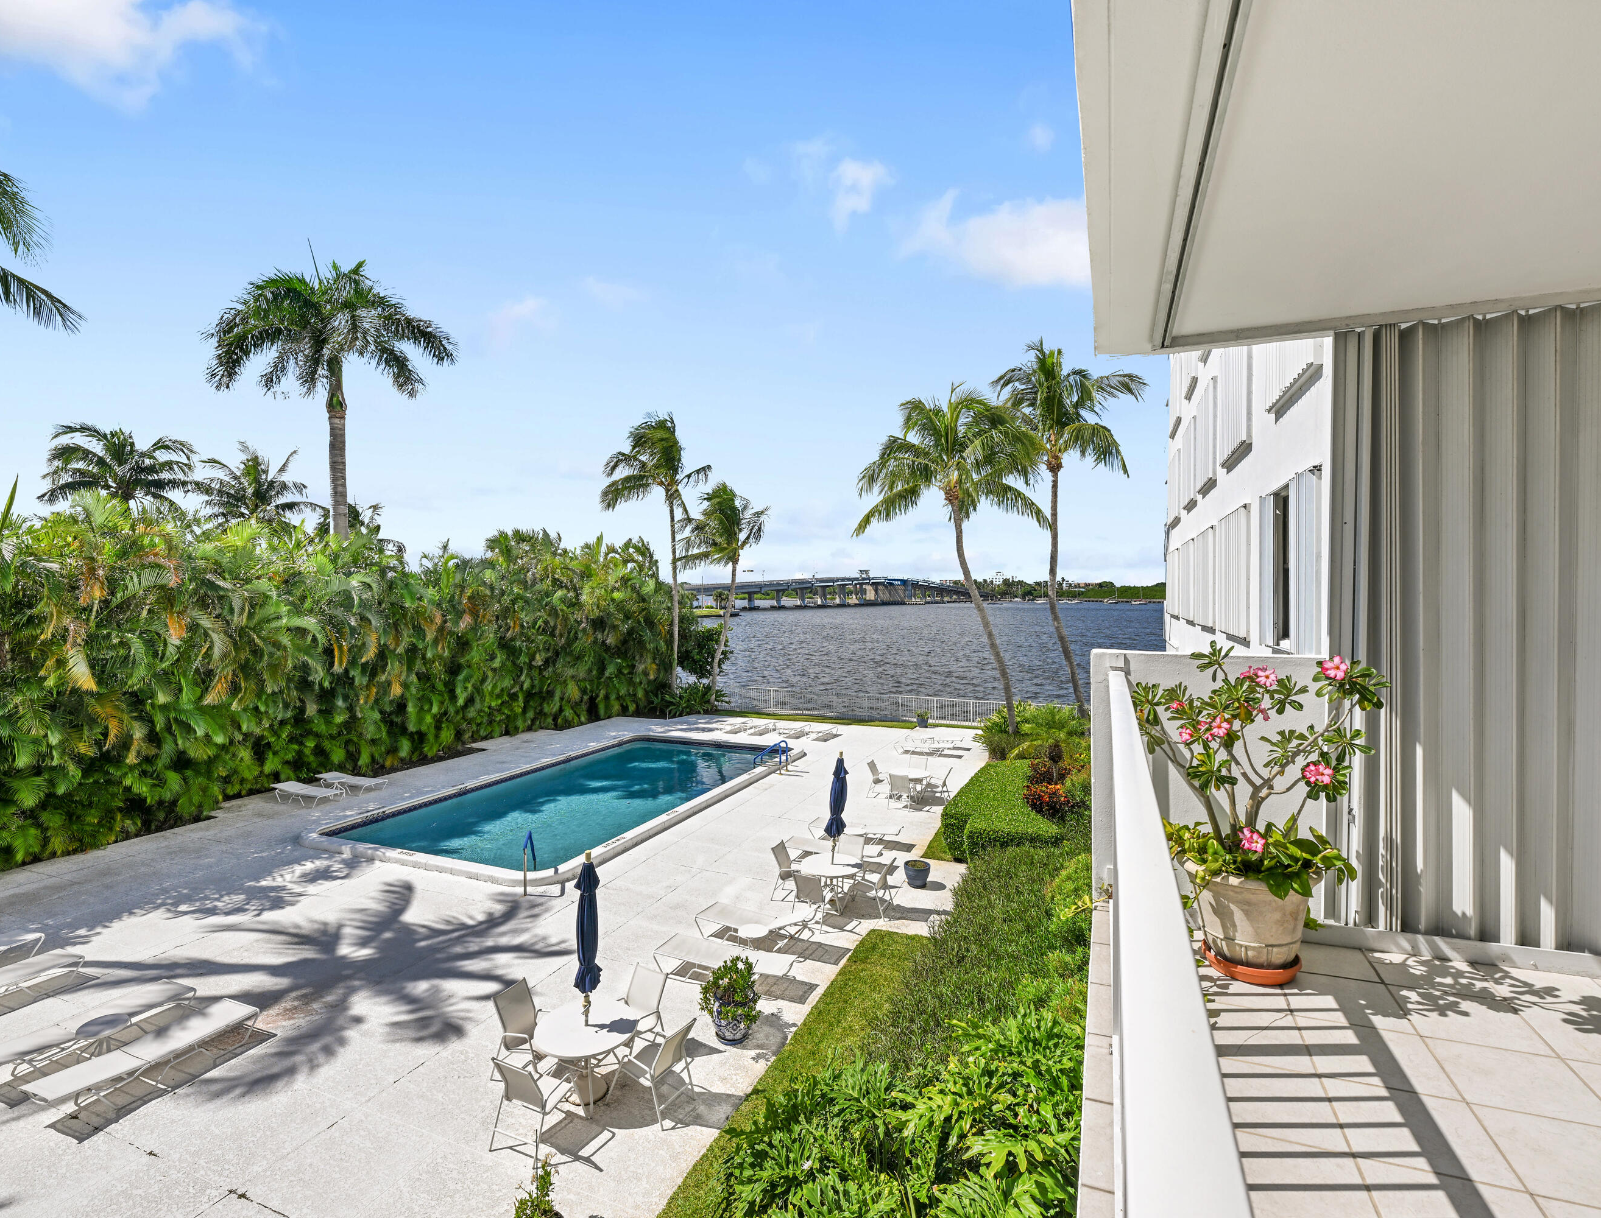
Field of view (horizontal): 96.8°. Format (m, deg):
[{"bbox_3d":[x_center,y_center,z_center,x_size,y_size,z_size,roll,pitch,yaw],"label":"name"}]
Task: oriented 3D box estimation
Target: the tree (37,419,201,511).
[{"bbox_3d":[-34.467,-2.300,35.970,5.900,14.360,5.900,0,1,24],"label":"tree"}]

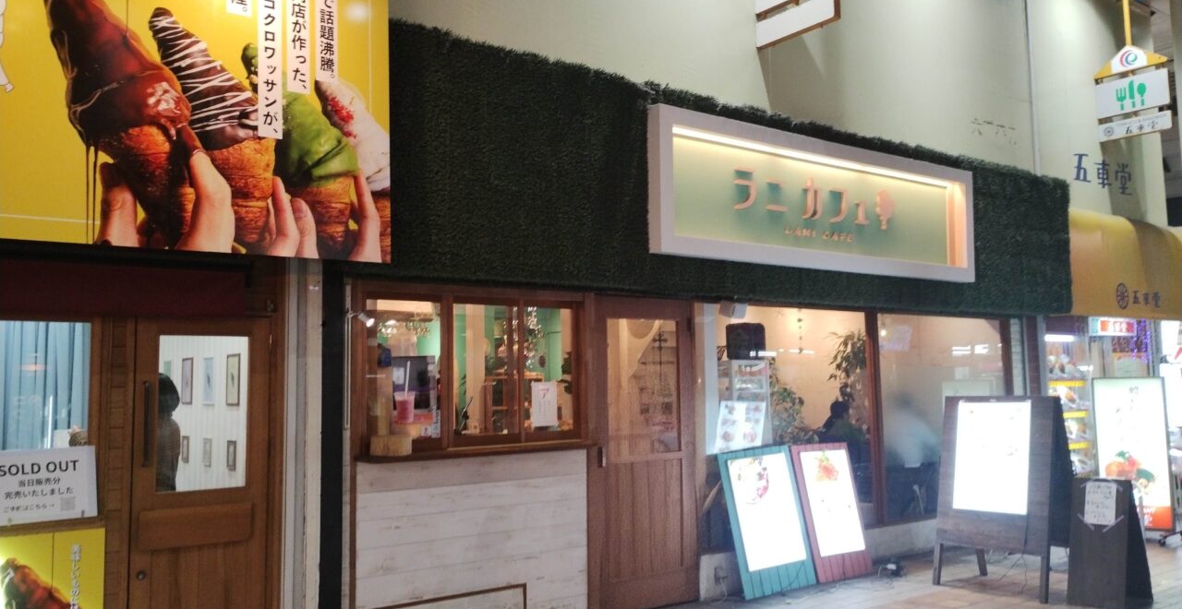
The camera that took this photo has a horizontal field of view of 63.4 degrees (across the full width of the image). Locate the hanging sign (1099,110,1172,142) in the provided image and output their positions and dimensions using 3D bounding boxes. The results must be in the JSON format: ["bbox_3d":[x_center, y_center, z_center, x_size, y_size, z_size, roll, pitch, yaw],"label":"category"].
[{"bbox_3d":[6.229,-2.025,10.938,0.075,0.194,0.785,3,-6,-37],"label":"hanging sign"}]

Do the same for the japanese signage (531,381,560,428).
[{"bbox_3d":[-0.308,0.671,6.433,0.205,0.292,0.010,3,-6,-37],"label":"japanese signage"}]

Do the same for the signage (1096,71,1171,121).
[{"bbox_3d":[6.218,-2.402,10.977,0.075,0.406,0.785,3,-6,-37],"label":"signage"}]

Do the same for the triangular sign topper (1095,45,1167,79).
[{"bbox_3d":[6.001,-2.733,10.624,0.065,0.269,0.784,3,-5,-34],"label":"triangular sign topper"}]

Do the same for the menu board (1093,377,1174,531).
[{"bbox_3d":[5.218,1.451,9.259,0.642,1.480,0.120,-1,-4,8],"label":"menu board"}]

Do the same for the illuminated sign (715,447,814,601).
[{"bbox_3d":[1.378,1.704,7.557,0.810,1.101,0.060,3,-20,-37],"label":"illuminated sign"}]

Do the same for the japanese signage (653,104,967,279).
[{"bbox_3d":[1.969,-0.788,7.792,3.841,1.038,0.150,3,-6,-37],"label":"japanese signage"}]

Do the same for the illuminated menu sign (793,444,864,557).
[{"bbox_3d":[2.026,1.692,8.092,0.633,0.942,0.060,3,-19,-37],"label":"illuminated menu sign"}]

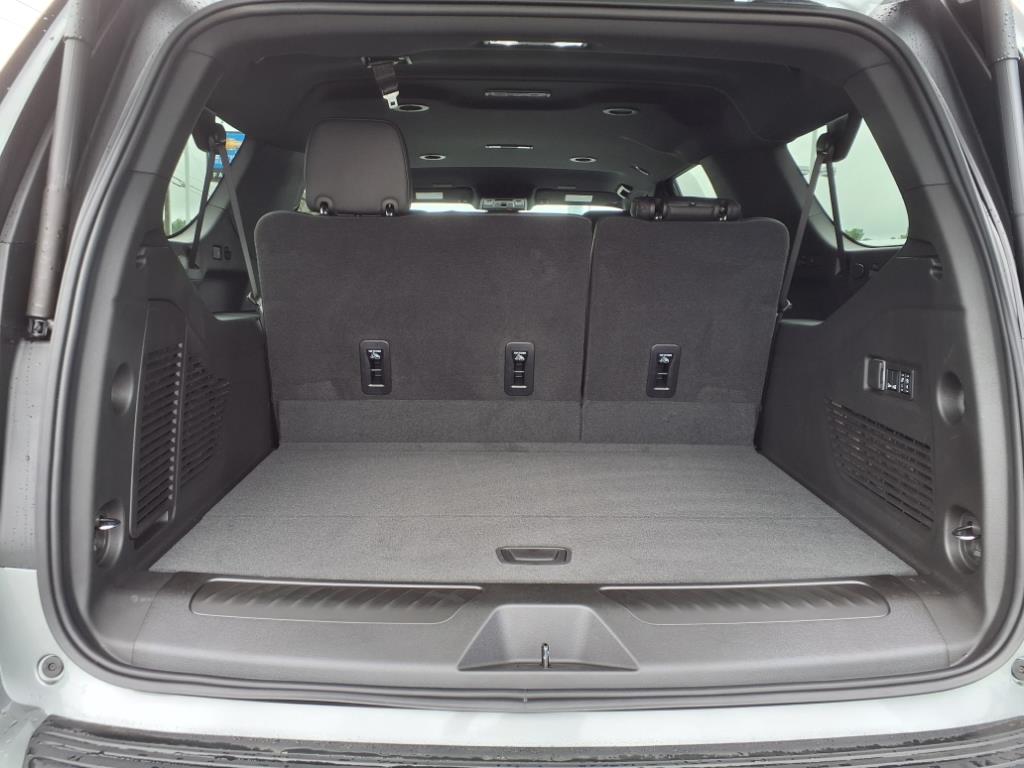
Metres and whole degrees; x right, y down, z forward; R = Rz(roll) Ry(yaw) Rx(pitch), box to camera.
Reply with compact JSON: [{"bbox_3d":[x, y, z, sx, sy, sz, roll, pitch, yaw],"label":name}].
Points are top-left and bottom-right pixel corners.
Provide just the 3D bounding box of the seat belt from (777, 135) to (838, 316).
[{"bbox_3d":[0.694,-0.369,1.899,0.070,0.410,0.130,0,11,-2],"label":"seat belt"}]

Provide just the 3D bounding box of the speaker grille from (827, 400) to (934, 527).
[{"bbox_3d":[0.693,0.136,1.538,0.030,0.135,0.415,0,11,-2],"label":"speaker grille"}]

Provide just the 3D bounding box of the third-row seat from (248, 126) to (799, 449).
[{"bbox_3d":[0.019,-0.266,2.221,1.270,0.820,0.660,0,11,-2],"label":"third-row seat"}]

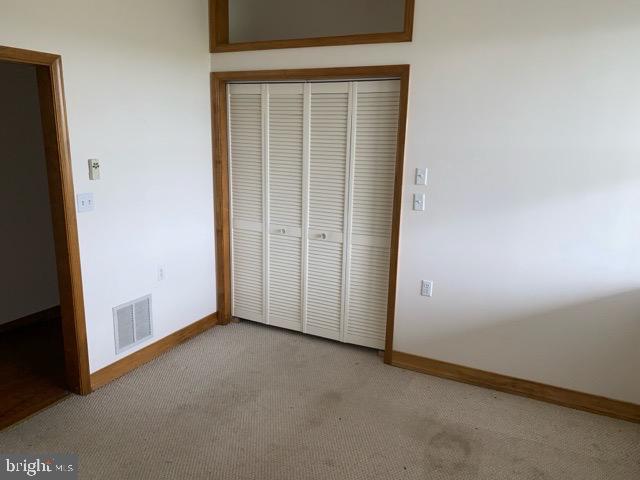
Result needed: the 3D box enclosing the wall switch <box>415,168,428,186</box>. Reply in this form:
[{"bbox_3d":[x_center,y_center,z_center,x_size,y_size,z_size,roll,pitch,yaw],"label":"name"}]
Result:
[{"bbox_3d":[0.699,-0.435,3.312,0.074,0.116,0.015,8,14,26],"label":"wall switch"}]

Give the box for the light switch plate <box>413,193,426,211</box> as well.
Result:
[{"bbox_3d":[0.692,-0.261,3.353,0.074,0.116,0.015,8,14,26],"label":"light switch plate"}]

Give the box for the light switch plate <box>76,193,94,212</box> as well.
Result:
[{"bbox_3d":[-1.462,-0.234,3.021,0.014,0.116,0.116,8,14,26],"label":"light switch plate"}]

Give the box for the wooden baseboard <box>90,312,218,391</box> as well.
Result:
[{"bbox_3d":[-1.231,0.828,3.791,0.018,0.111,1.323,8,14,26],"label":"wooden baseboard"}]

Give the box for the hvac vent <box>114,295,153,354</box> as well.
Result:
[{"bbox_3d":[-1.342,0.607,3.493,0.018,0.347,0.350,8,14,26],"label":"hvac vent"}]

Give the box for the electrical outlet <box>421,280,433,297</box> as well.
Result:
[{"bbox_3d":[0.767,0.352,3.447,0.073,0.118,0.014,8,14,26],"label":"electrical outlet"}]

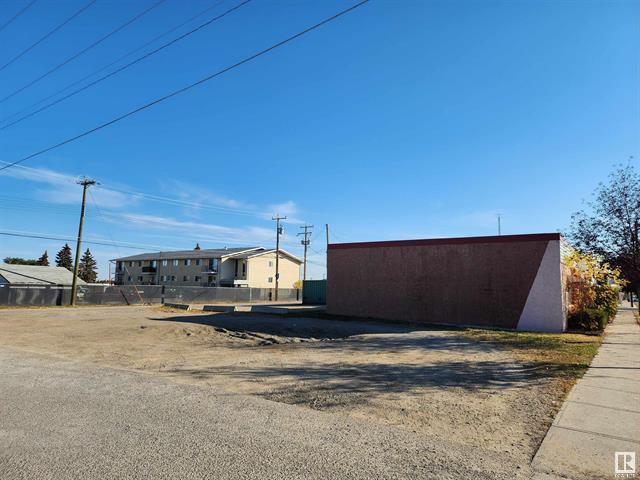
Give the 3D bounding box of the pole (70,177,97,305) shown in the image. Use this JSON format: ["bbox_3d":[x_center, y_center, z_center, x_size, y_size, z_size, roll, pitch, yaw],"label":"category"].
[{"bbox_3d":[-18.446,0.027,32.646,2.000,9.860,0.500,-4,-8,38],"label":"pole"}]

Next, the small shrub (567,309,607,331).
[{"bbox_3d":[10.721,3.174,16.978,1.350,0.880,1.200,-4,-8,38],"label":"small shrub"}]

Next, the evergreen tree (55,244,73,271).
[{"bbox_3d":[-48.295,5.094,79.831,3.600,8.540,3.600,1,-6,0],"label":"evergreen tree"}]

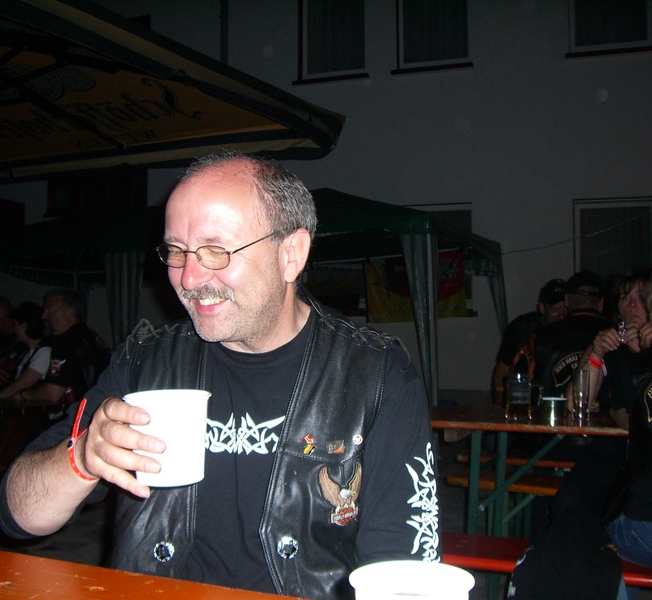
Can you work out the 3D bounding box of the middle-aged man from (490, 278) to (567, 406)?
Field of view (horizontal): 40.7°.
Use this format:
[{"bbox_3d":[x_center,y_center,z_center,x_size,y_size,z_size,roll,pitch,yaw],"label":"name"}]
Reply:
[{"bbox_3d":[1.250,0.560,5.150,0.620,1.360,0.720,0,-1,-22],"label":"middle-aged man"}]

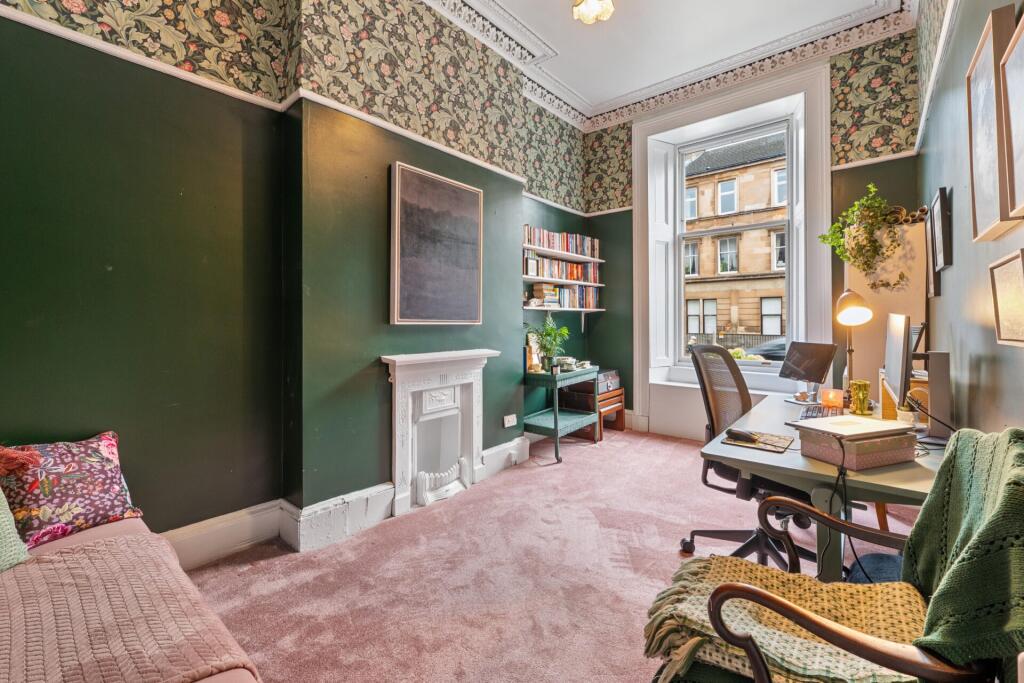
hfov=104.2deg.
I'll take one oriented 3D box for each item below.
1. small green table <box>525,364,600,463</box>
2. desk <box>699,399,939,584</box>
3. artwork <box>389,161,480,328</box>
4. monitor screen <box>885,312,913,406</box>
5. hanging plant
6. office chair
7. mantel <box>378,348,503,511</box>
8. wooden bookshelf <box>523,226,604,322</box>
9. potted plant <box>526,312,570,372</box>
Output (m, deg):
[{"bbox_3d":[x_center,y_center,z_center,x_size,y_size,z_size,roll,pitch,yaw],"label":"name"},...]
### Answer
[{"bbox_3d":[0.471,0.627,3.723,0.380,0.730,0.680,1,2,42],"label":"small green table"},{"bbox_3d":[1.327,0.725,1.634,0.660,0.735,1.400,1,2,42],"label":"desk"},{"bbox_3d":[-0.473,-0.613,2.670,0.050,0.985,0.705,1,2,42],"label":"artwork"},{"bbox_3d":[1.486,0.046,1.549,0.040,0.325,0.580,5,5,42],"label":"monitor screen"},{"bbox_3d":[2.015,-0.585,2.220,0.430,0.540,0.340,1,2,42],"label":"hanging plant"},{"bbox_3d":[1.172,0.555,1.906,0.650,1.050,0.650,-1,2,-37],"label":"office chair"},{"bbox_3d":[-0.419,0.560,2.654,0.160,0.967,0.890,1,2,42],"label":"mantel"},{"bbox_3d":[0.483,-0.618,3.875,0.210,0.800,1.250,1,2,42],"label":"wooden bookshelf"},{"bbox_3d":[0.322,0.000,3.510,0.340,0.490,0.360,0,1,0],"label":"potted plant"}]

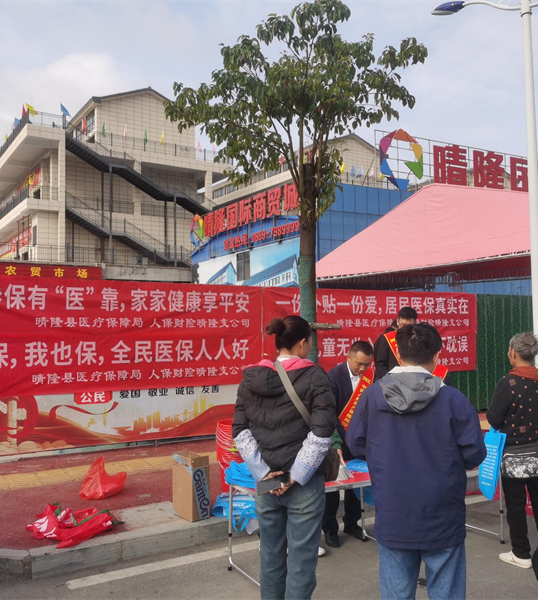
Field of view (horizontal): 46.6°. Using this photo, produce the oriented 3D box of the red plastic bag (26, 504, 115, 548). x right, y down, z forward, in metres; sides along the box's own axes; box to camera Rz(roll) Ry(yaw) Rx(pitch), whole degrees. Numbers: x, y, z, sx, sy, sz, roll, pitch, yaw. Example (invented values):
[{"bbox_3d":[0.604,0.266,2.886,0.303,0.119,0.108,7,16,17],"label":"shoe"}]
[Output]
[{"bbox_3d":[-1.400,1.579,4.433,0.560,0.160,0.460,1,-3,-18],"label":"red plastic bag"}]

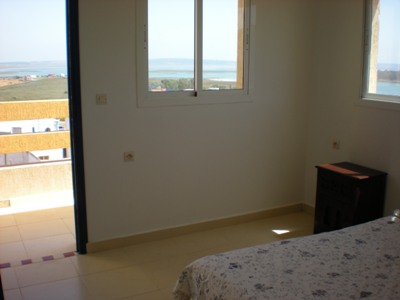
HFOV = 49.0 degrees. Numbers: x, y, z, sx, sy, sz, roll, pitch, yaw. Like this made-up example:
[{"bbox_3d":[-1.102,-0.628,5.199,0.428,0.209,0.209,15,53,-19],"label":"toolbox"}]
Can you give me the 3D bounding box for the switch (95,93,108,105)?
[{"bbox_3d":[-0.738,-0.380,3.299,0.081,0.081,0.012,-6,13,-28],"label":"switch"}]

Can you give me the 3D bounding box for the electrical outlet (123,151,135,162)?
[{"bbox_3d":[-0.561,0.055,3.492,0.081,0.081,0.012,-6,13,-28],"label":"electrical outlet"}]

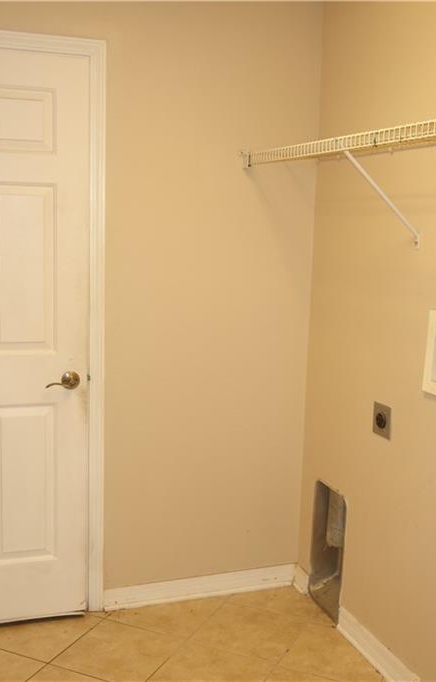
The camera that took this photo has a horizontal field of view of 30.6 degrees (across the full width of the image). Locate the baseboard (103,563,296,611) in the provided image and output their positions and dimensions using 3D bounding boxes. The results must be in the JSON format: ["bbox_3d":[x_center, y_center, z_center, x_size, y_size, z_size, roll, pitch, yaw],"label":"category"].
[{"bbox_3d":[-0.054,0.998,3.224,0.828,0.087,0.015,-1,9,-20],"label":"baseboard"}]

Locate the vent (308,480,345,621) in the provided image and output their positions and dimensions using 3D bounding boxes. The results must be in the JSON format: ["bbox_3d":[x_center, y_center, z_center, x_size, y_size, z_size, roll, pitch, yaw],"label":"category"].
[{"bbox_3d":[0.466,0.820,3.127,0.091,0.497,0.275,-1,9,-20],"label":"vent"}]

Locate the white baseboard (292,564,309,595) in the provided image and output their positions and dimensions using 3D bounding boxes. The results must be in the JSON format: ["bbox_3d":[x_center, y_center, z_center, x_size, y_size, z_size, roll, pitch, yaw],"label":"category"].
[{"bbox_3d":[0.350,0.996,3.318,0.015,0.087,0.118,-1,9,-20],"label":"white baseboard"}]

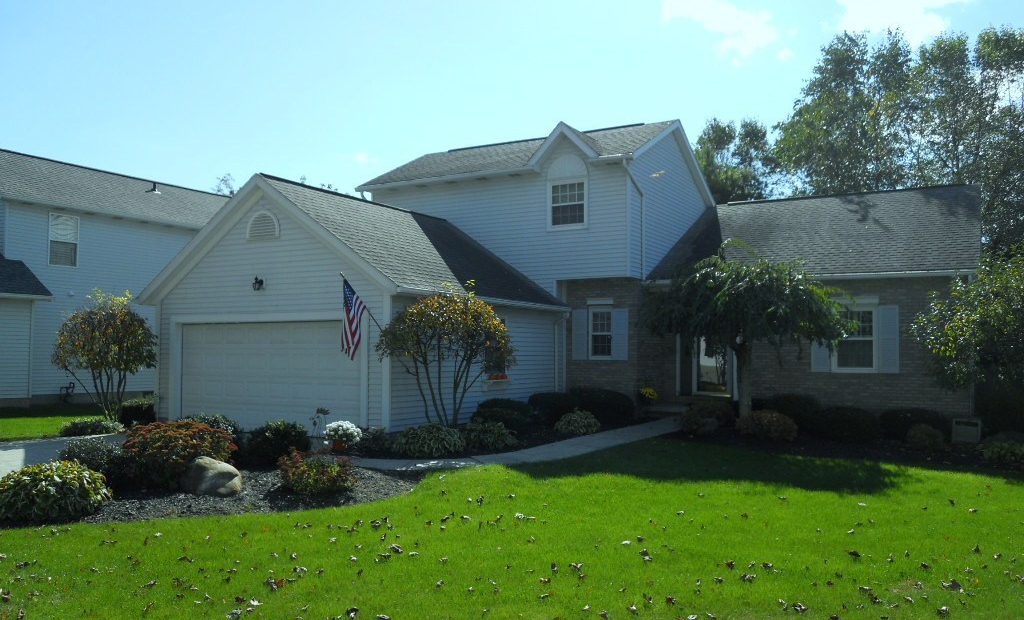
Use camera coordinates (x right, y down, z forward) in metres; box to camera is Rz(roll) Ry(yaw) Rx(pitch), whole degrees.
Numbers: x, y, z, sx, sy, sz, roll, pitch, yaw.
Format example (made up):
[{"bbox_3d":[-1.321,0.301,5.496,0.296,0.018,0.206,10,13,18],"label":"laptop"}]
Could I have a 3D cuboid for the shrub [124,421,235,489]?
[{"bbox_3d":[-4.012,1.697,10.032,1.374,0.714,1.237,1,-3,-22],"label":"shrub"}]

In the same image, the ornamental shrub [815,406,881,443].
[{"bbox_3d":[6.284,2.119,15.515,1.190,0.620,1.150,0,-3,0],"label":"ornamental shrub"}]

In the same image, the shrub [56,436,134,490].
[{"bbox_3d":[-5.170,1.874,10.321,0.931,0.568,0.950,0,-3,0],"label":"shrub"}]

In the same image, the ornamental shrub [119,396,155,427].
[{"bbox_3d":[-8.054,2.178,17.815,0.821,0.590,0.850,0,-3,0],"label":"ornamental shrub"}]

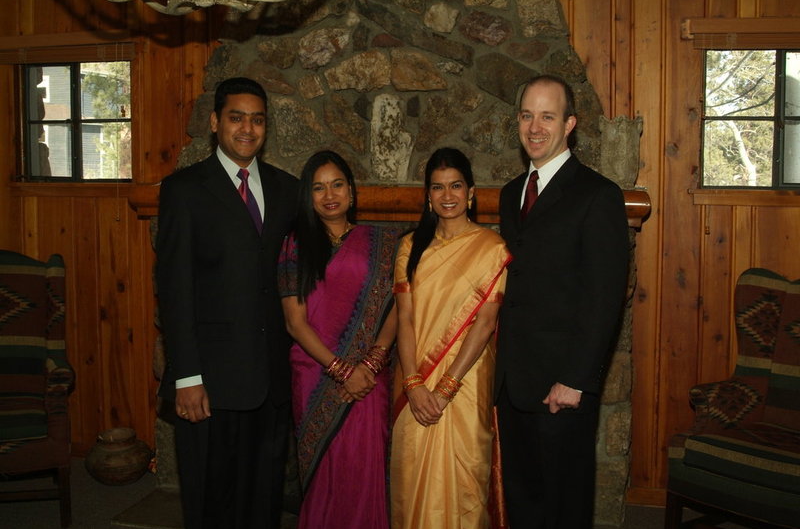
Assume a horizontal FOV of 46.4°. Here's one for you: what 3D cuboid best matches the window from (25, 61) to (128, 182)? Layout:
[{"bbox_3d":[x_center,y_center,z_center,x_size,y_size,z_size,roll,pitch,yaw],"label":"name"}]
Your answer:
[{"bbox_3d":[-1.635,-0.725,4.735,0.610,0.610,0.070,2,6,14],"label":"window"}]

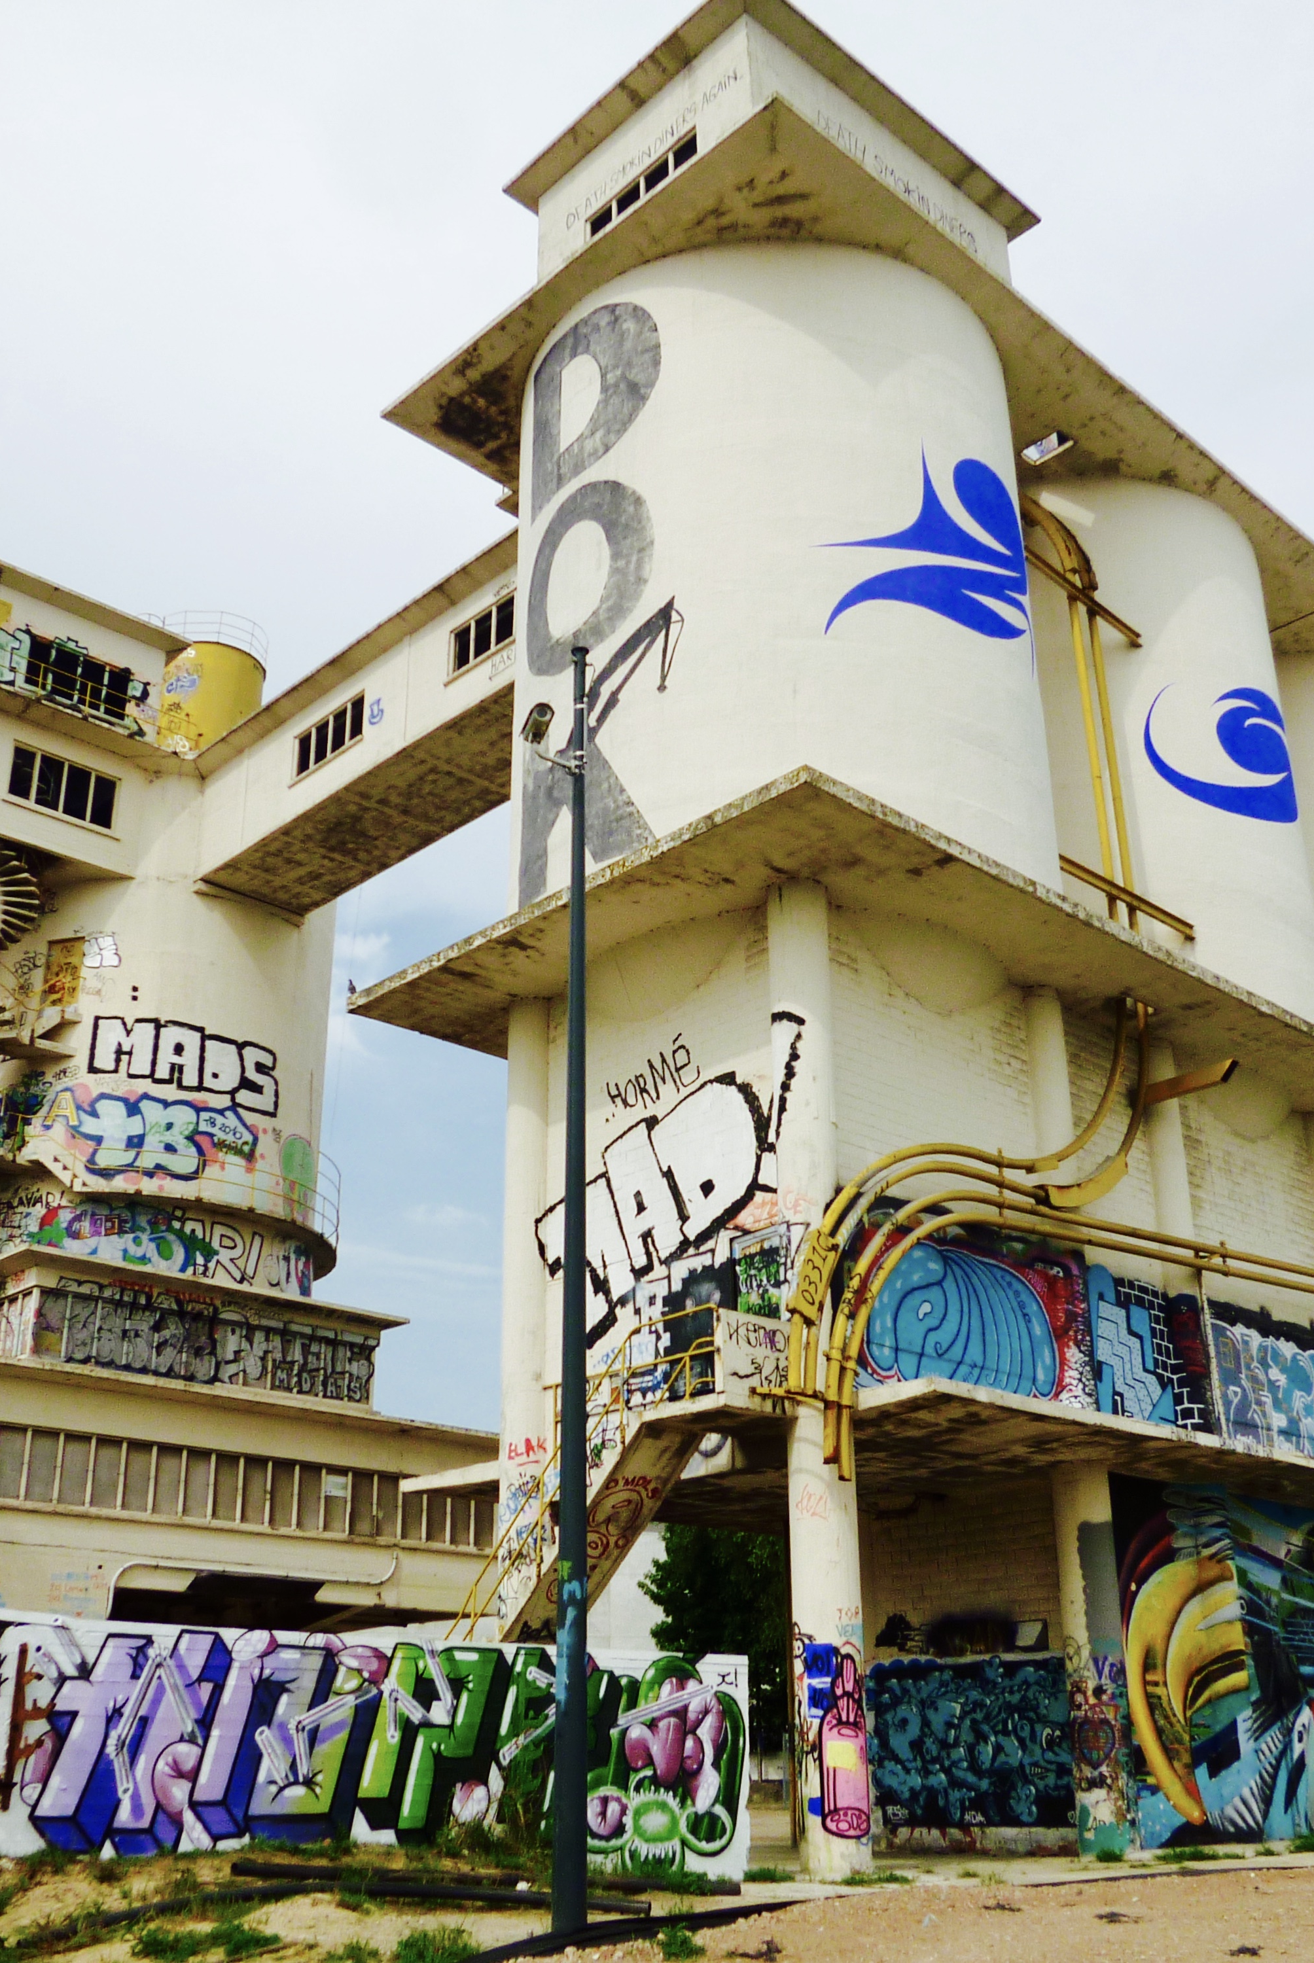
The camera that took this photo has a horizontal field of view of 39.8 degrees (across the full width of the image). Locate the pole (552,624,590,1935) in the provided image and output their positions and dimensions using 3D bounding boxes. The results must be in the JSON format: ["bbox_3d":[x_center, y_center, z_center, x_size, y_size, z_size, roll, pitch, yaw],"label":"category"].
[{"bbox_3d":[-0.605,1.625,13.749,0.237,9.955,0.237,0,-23,0],"label":"pole"}]

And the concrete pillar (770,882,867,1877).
[{"bbox_3d":[1.750,3.719,19.735,0.679,10.696,0.679,0,-23,0],"label":"concrete pillar"}]

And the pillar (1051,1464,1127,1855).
[{"bbox_3d":[5.105,7.881,21.327,0.692,4.343,0.692,20,-31,-40],"label":"pillar"}]

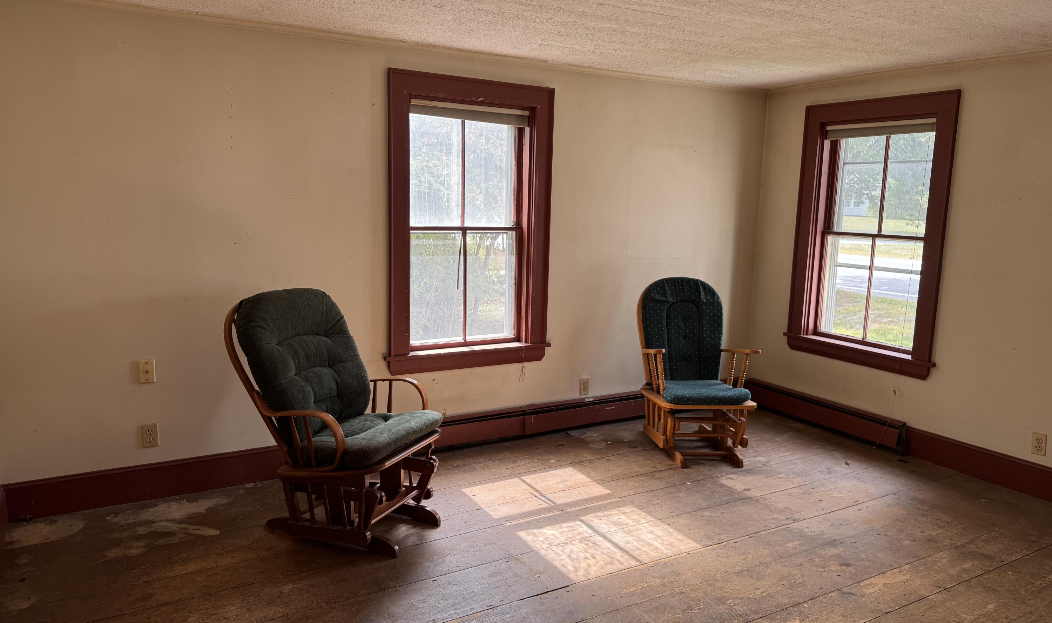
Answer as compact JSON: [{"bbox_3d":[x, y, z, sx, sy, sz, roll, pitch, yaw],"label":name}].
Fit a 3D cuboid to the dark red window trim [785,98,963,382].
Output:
[{"bbox_3d":[2.187,-0.498,4.715,0.130,1.691,1.101,-4,10,-30],"label":"dark red window trim"}]

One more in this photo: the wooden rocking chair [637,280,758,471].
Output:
[{"bbox_3d":[1.054,0.337,4.560,0.600,1.030,0.830,0,9,-6],"label":"wooden rocking chair"}]

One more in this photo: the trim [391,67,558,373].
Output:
[{"bbox_3d":[-0.317,-0.500,4.314,1.091,1.683,0.140,-4,10,-30],"label":"trim"}]

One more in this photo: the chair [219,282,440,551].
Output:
[{"bbox_3d":[-0.832,0.463,3.318,0.850,1.060,0.640,5,9,23],"label":"chair"}]

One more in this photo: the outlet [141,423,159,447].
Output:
[{"bbox_3d":[-1.841,0.609,3.580,0.071,0.115,0.010,-4,10,-30],"label":"outlet"}]

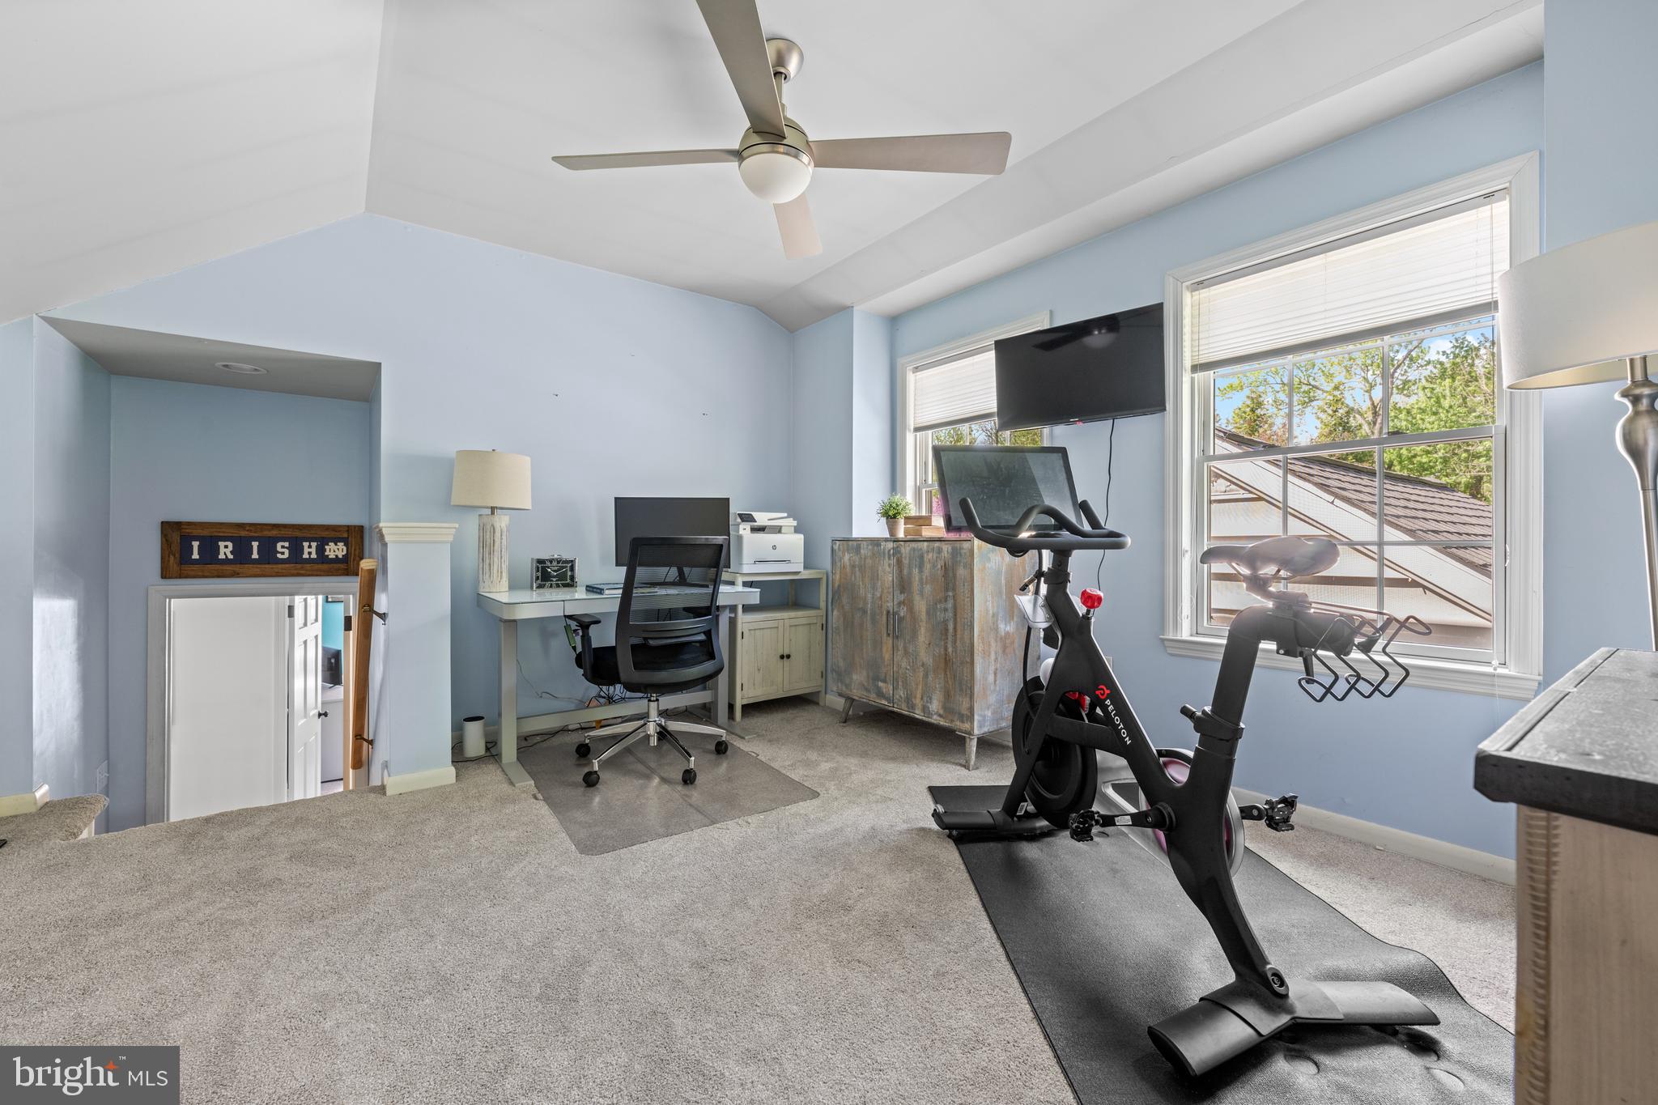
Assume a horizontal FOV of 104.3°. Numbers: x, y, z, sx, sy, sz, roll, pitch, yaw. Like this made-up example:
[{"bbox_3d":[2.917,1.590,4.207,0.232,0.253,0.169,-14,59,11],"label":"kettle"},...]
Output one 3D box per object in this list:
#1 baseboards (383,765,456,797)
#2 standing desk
[{"bbox_3d":[-1.653,0.916,2.616,0.242,0.075,0.030,0,0,-39],"label":"baseboards"},{"bbox_3d":[-0.992,0.576,3.172,1.205,0.753,0.596,0,0,-39],"label":"standing desk"}]

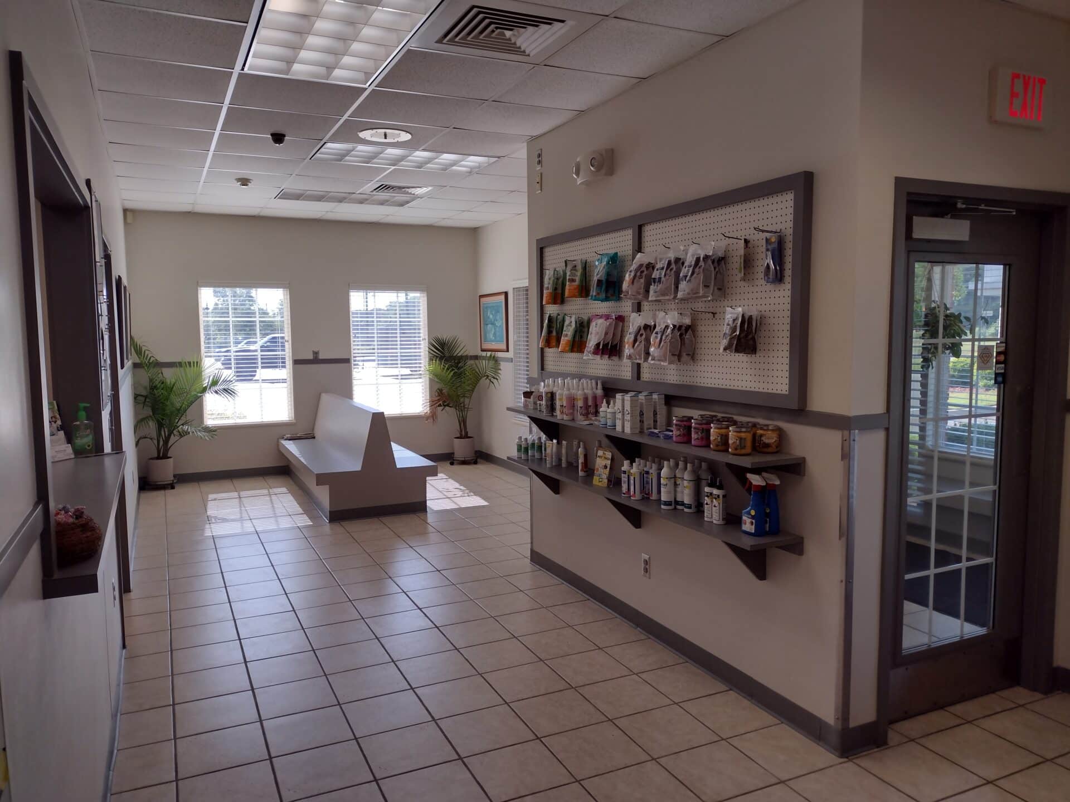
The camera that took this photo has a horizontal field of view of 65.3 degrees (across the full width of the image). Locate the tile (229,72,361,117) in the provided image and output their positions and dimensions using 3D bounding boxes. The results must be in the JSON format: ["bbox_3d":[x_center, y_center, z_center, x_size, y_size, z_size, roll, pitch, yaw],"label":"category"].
[{"bbox_3d":[-1.188,-1.529,4.171,0.600,0.020,0.600,-3,5,-25],"label":"tile"}]

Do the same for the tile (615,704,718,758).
[{"bbox_3d":[0.503,1.264,3.199,0.305,0.010,0.305,-4,6,-24],"label":"tile"}]

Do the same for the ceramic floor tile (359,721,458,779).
[{"bbox_3d":[-0.471,1.295,3.097,0.307,0.010,0.307,-3,6,-24],"label":"ceramic floor tile"}]

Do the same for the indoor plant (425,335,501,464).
[{"bbox_3d":[-0.790,0.016,9.102,0.810,1.440,0.790,0,5,0],"label":"indoor plant"}]

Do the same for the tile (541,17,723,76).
[{"bbox_3d":[0.389,-1.492,3.555,0.530,0.020,0.600,-3,6,-25],"label":"tile"}]

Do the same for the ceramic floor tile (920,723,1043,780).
[{"bbox_3d":[1.579,1.241,2.959,0.300,0.010,0.300,-3,6,-25],"label":"ceramic floor tile"}]

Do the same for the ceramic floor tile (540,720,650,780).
[{"bbox_3d":[0.226,1.289,3.080,0.307,0.010,0.307,-3,6,-24],"label":"ceramic floor tile"}]

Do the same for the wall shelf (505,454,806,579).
[{"bbox_3d":[0.413,0.538,4.102,0.245,0.220,2.290,-3,5,-25],"label":"wall shelf"}]

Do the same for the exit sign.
[{"bbox_3d":[1.774,-1.099,3.050,0.298,0.193,0.037,-3,5,-25],"label":"exit sign"}]

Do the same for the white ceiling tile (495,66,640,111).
[{"bbox_3d":[0.147,-1.536,4.112,0.539,0.020,0.600,-3,5,-25],"label":"white ceiling tile"}]

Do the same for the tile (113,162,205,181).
[{"bbox_3d":[-2.751,-1.679,6.131,0.581,0.020,0.600,-3,5,-25],"label":"tile"}]

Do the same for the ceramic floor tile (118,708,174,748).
[{"bbox_3d":[-1.532,1.296,3.303,0.197,0.010,0.305,-4,6,-24],"label":"ceramic floor tile"}]

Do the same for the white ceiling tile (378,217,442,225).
[{"bbox_3d":[-1.323,-1.928,8.852,0.605,0.018,0.584,-3,5,-24],"label":"white ceiling tile"}]

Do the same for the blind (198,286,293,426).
[{"bbox_3d":[-2.919,-0.460,8.482,0.872,1.396,0.060,-3,6,-25],"label":"blind"}]

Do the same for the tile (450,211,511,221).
[{"bbox_3d":[-0.534,-1.884,8.480,0.530,0.020,0.600,-3,6,-25],"label":"tile"}]

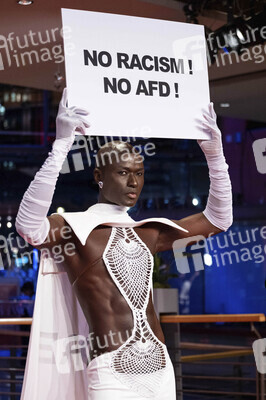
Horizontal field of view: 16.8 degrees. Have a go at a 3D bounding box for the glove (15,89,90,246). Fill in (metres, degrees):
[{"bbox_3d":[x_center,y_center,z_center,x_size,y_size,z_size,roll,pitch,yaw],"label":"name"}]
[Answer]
[{"bbox_3d":[-0.255,-0.104,2.940,0.320,0.520,0.220,0,0,-31],"label":"glove"}]

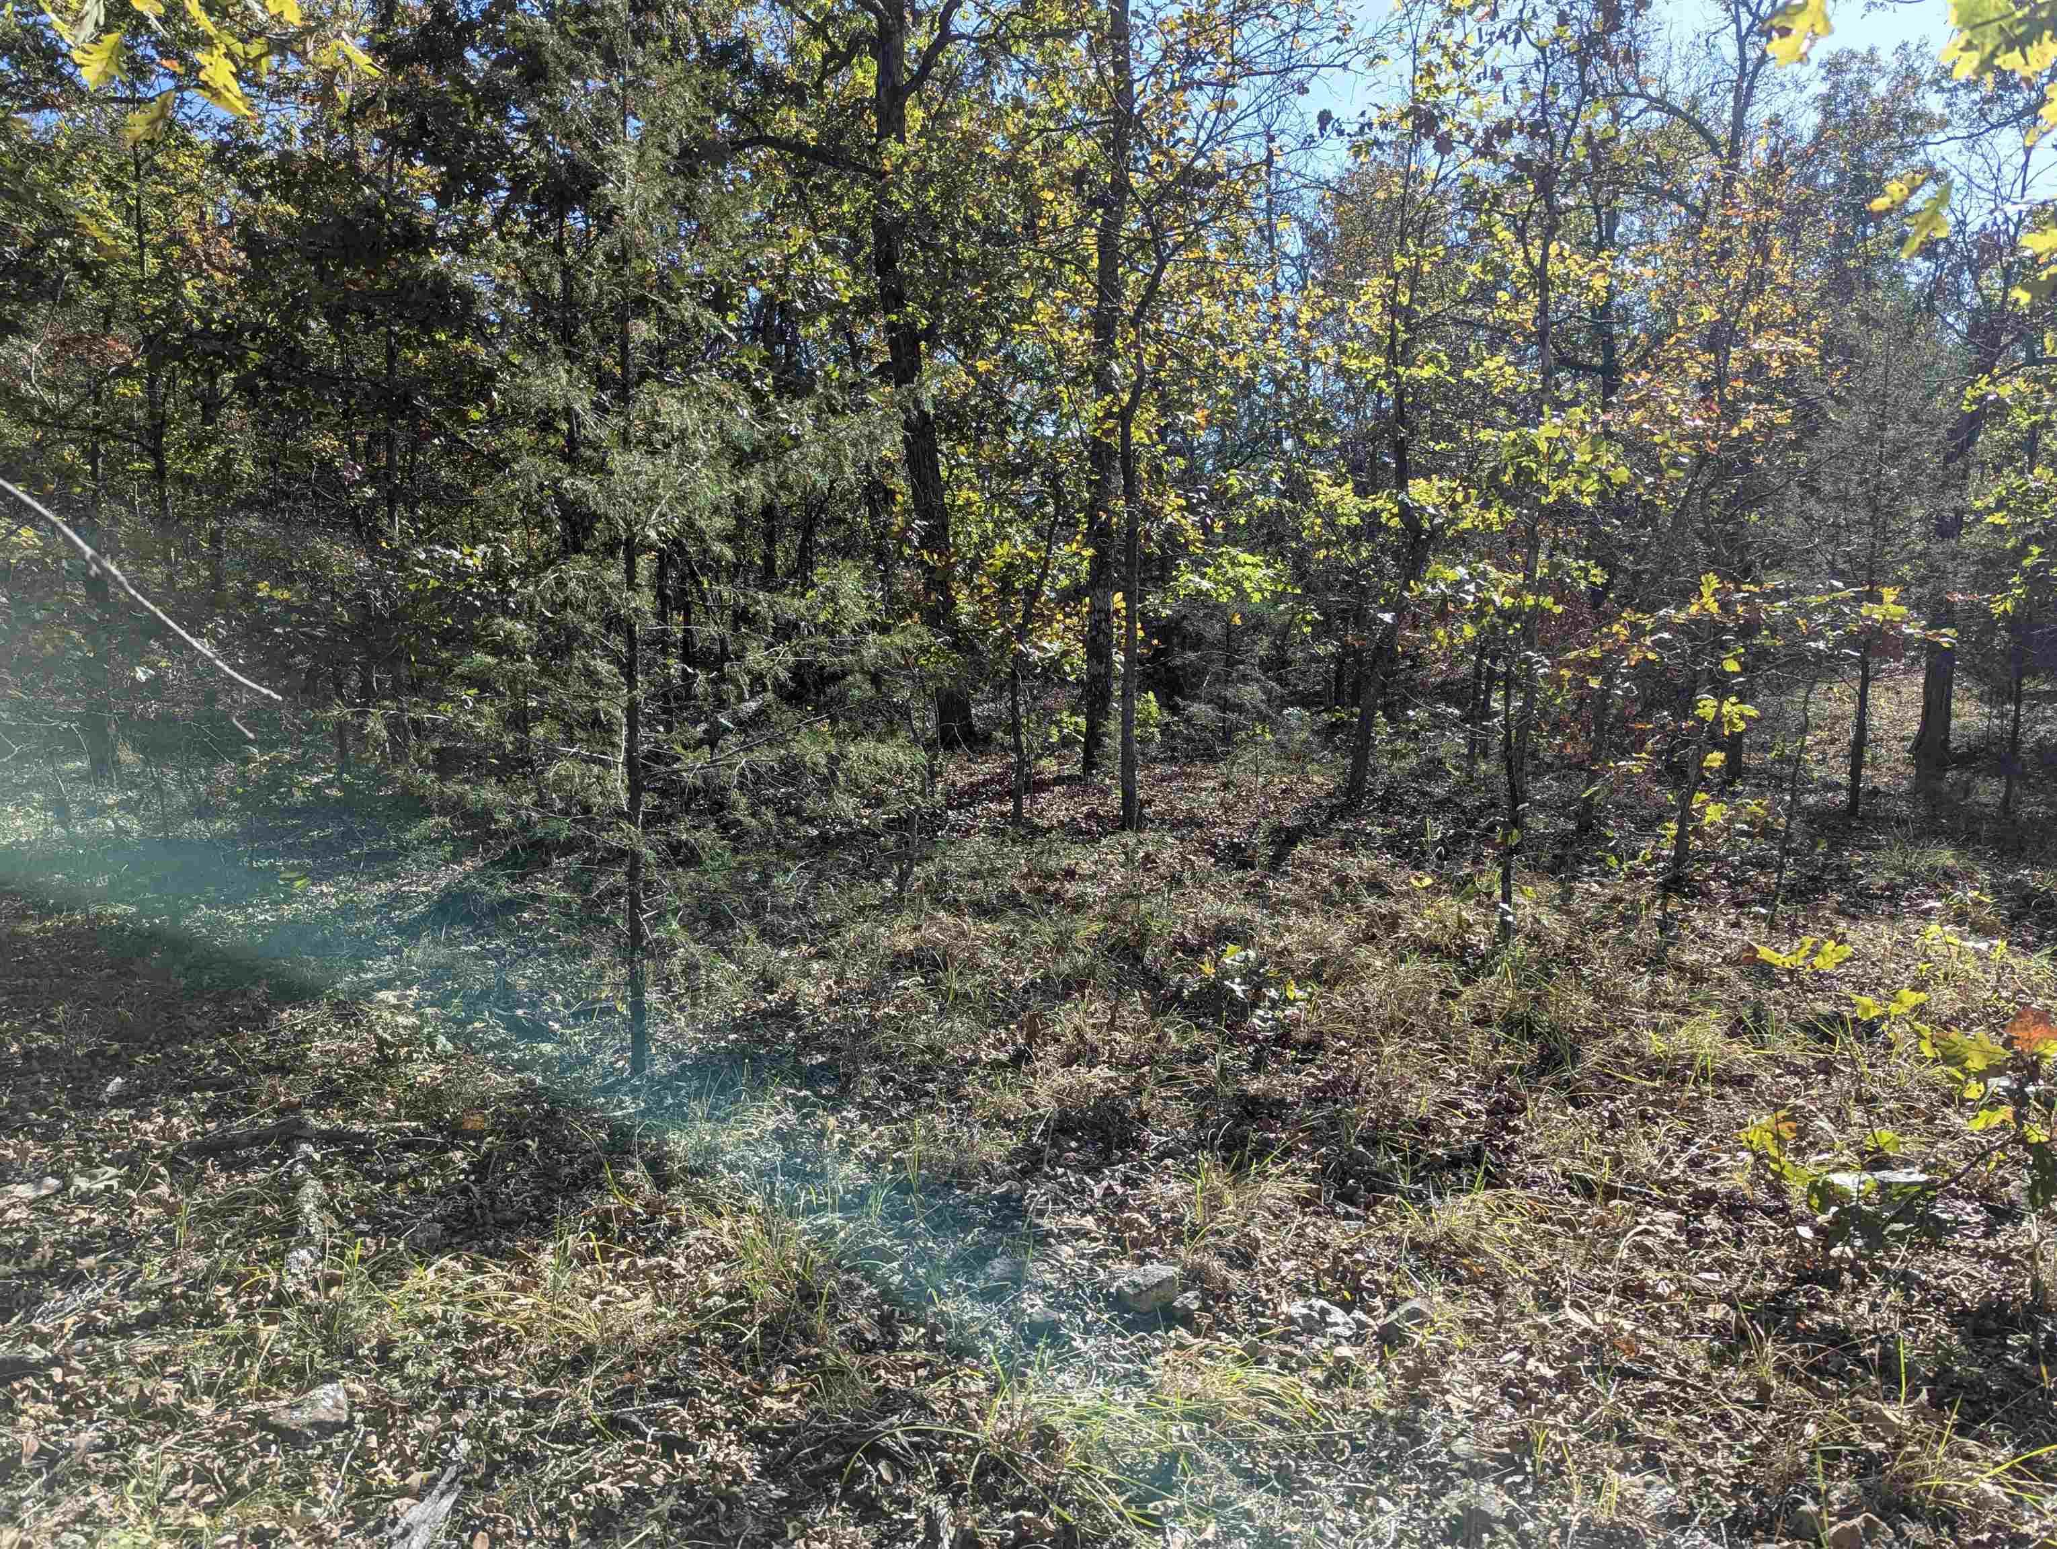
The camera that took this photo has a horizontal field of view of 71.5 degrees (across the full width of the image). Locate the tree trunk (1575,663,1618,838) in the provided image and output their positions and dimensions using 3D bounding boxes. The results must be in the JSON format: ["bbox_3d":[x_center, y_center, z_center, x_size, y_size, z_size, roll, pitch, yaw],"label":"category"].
[{"bbox_3d":[4.712,-0.206,11.851,0.273,1.433,0.250,2,5,22],"label":"tree trunk"}]

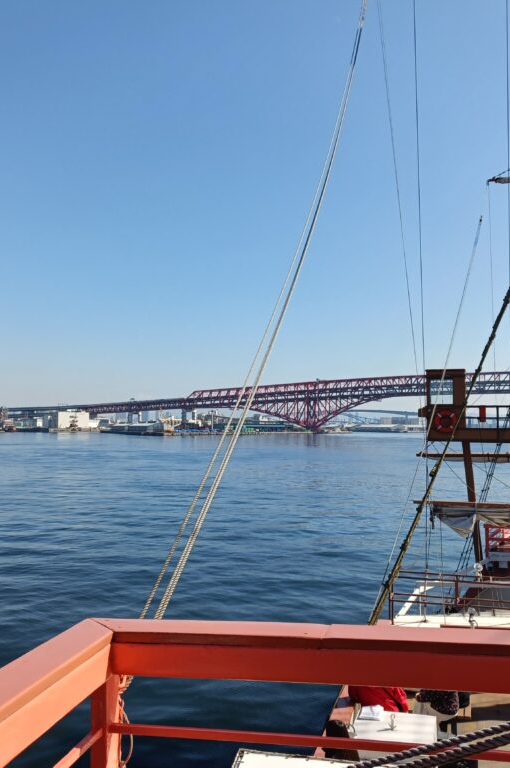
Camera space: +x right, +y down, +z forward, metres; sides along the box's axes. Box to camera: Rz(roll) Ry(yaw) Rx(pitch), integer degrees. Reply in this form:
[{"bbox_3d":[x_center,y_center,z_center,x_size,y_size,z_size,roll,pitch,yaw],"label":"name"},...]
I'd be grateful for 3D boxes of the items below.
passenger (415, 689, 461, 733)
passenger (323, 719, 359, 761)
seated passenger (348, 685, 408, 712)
[{"bbox_3d":[2.071,3.501,8.300,0.700,1.280,0.500,-1,-3,20],"label":"passenger"},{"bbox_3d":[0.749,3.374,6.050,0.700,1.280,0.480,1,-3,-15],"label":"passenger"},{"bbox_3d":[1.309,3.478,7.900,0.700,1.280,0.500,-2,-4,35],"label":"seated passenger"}]

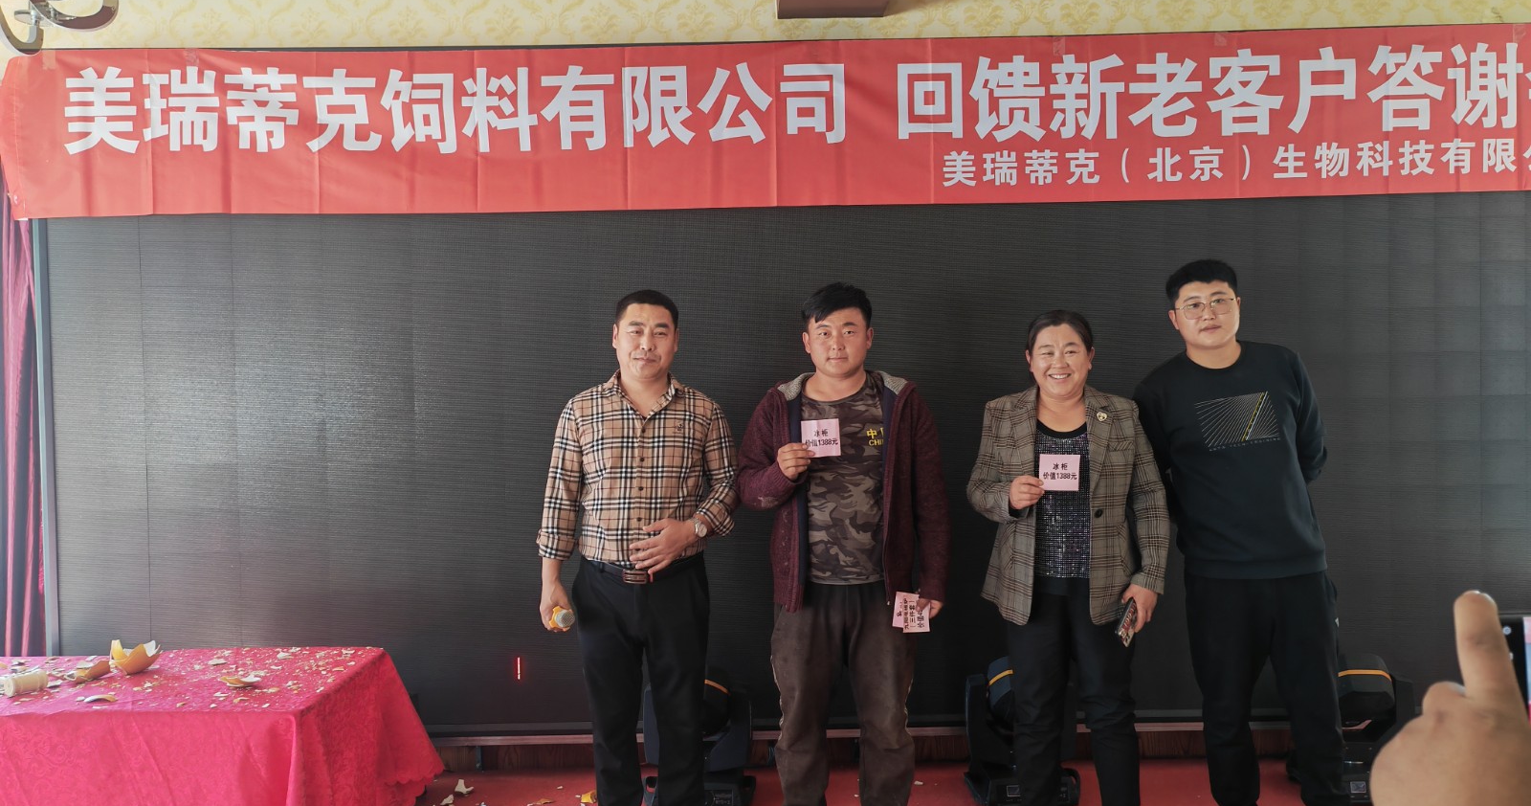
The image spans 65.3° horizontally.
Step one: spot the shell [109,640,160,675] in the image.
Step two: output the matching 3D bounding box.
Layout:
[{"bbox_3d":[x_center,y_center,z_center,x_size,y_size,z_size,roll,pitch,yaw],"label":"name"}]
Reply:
[{"bbox_3d":[-1.532,0.614,2.900,0.122,0.072,0.105,-2,2,-27],"label":"shell"}]

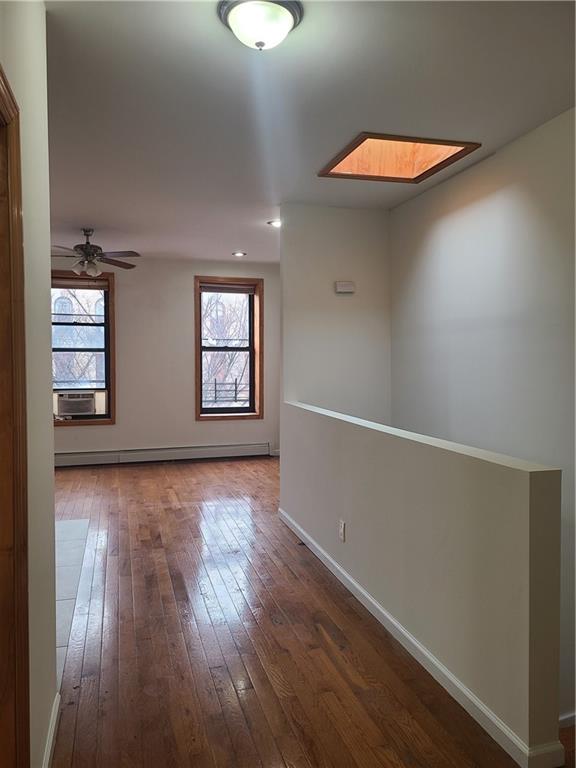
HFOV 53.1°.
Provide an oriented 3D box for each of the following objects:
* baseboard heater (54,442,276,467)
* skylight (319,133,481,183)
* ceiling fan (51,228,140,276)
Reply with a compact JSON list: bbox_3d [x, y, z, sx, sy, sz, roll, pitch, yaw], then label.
[{"bbox_3d":[-1.807,0.995,7.996,3.200,0.224,0.070,-1,3,-15],"label":"baseboard heater"},{"bbox_3d":[0.746,-1.559,4.070,0.838,0.040,0.872,-1,3,-15],"label":"skylight"},{"bbox_3d":[-2.142,-1.405,6.186,1.300,0.499,1.300,-1,3,-15],"label":"ceiling fan"}]

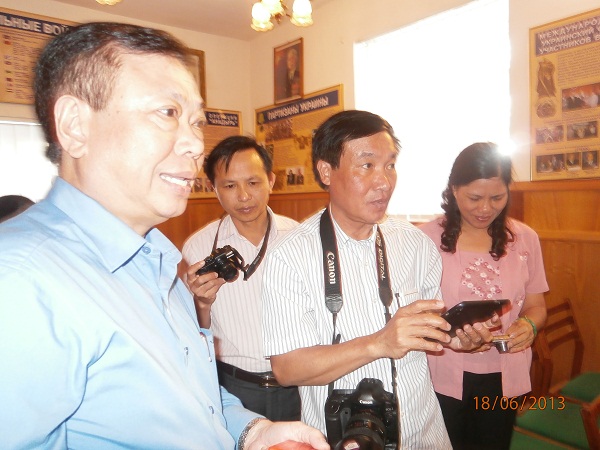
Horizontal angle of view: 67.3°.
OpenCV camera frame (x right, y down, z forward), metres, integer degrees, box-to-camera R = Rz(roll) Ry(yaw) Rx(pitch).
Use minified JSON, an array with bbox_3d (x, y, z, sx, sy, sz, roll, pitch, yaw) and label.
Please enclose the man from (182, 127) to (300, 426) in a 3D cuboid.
[{"bbox_3d":[-0.120,0.560,1.360,0.490,1.660,0.360,-4,5,-15],"label":"man"}]

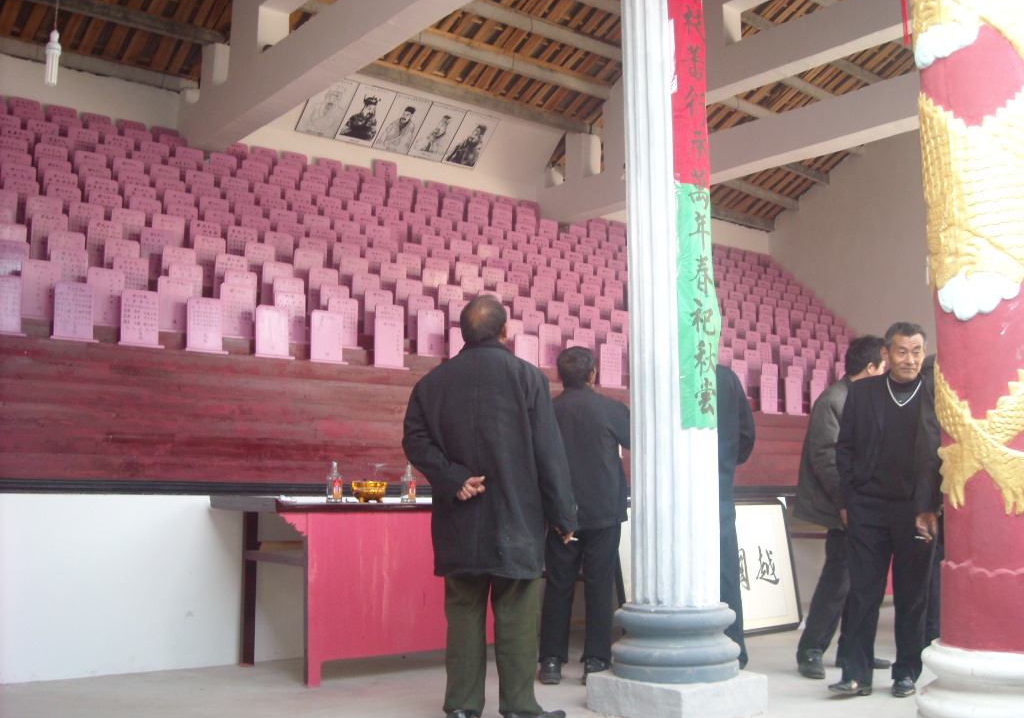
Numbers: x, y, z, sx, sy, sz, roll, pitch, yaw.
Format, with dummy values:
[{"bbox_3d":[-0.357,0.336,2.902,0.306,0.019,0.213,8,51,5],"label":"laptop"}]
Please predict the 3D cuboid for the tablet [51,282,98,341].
[{"bbox_3d":[-2.133,-0.227,5.047,0.200,0.285,0.060,5,-8,-35],"label":"tablet"}]

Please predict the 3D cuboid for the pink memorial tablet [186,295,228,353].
[{"bbox_3d":[-1.867,-0.209,6.318,0.250,0.335,0.070,6,-9,-38],"label":"pink memorial tablet"}]

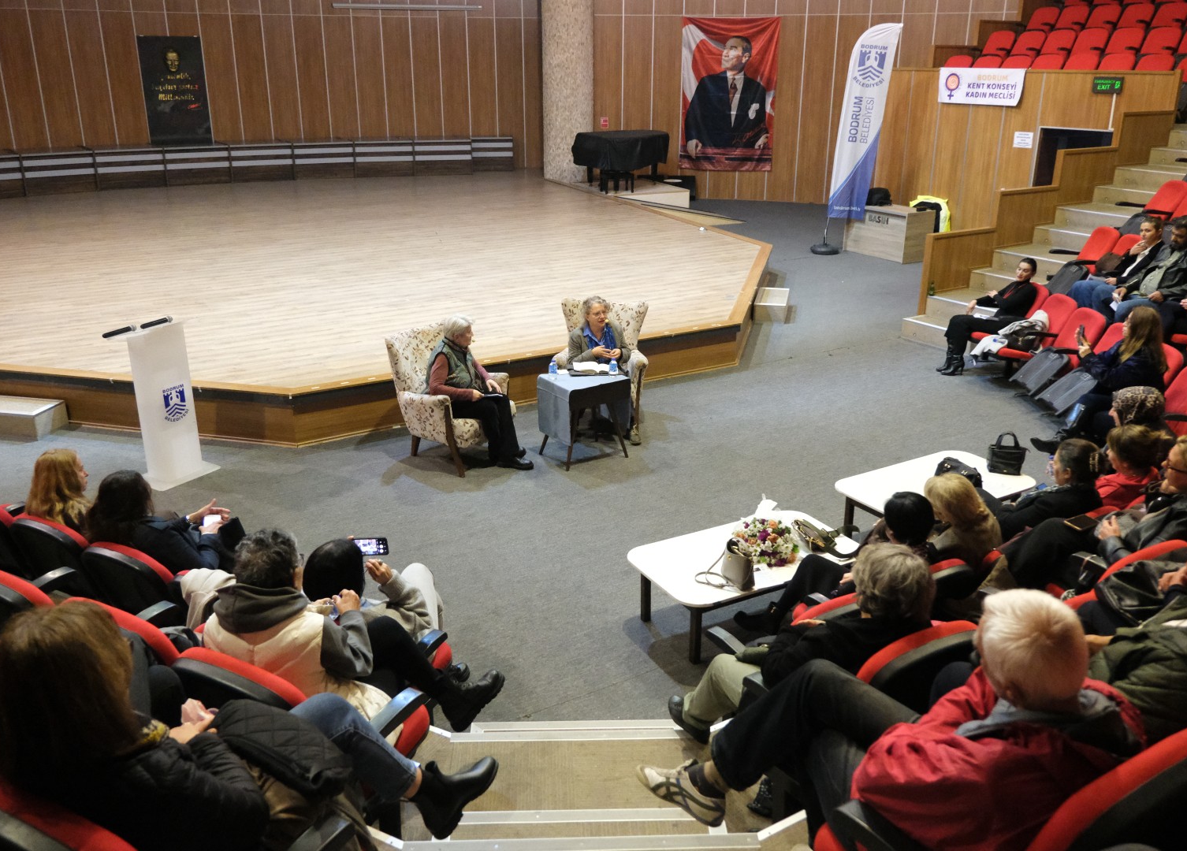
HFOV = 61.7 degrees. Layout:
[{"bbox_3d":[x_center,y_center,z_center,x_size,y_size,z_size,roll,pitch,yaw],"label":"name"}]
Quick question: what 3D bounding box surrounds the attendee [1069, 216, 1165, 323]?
[{"bbox_3d":[4.982,-1.433,9.607,0.800,1.180,0.550,-2,19,-5],"label":"attendee"}]

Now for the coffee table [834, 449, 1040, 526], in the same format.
[{"bbox_3d":[2.230,0.566,6.521,1.265,0.401,0.729,-11,22,-29],"label":"coffee table"}]

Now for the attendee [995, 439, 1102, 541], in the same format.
[{"bbox_3d":[2.169,0.548,5.183,0.520,1.180,0.850,-16,25,-39],"label":"attendee"}]

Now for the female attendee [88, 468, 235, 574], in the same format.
[{"bbox_3d":[-1.881,0.654,4.841,0.540,1.190,0.860,11,22,28],"label":"female attendee"}]

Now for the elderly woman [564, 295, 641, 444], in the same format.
[{"bbox_3d":[0.073,-0.492,8.401,0.550,1.160,0.820,-3,19,-10],"label":"elderly woman"}]

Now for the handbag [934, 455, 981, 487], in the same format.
[{"bbox_3d":[2.399,0.290,6.471,0.150,0.155,0.300,-14,23,-35],"label":"handbag"}]

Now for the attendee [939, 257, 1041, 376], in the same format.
[{"bbox_3d":[3.972,-1.104,9.965,0.880,1.180,0.520,-1,19,-3],"label":"attendee"}]

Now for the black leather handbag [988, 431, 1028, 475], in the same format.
[{"bbox_3d":[2.760,0.177,6.623,0.220,0.270,0.130,5,20,15],"label":"black leather handbag"}]

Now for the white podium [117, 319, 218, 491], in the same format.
[{"bbox_3d":[-3.150,-0.178,7.300,0.400,1.150,0.560,10,21,26],"label":"white podium"}]

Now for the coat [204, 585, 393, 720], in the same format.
[{"bbox_3d":[-0.881,0.764,2.985,0.520,0.560,0.400,12,22,31],"label":"coat"}]

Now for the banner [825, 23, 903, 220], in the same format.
[{"bbox_3d":[4.441,-4.931,16.254,0.970,3.085,0.145,6,20,15],"label":"banner"}]

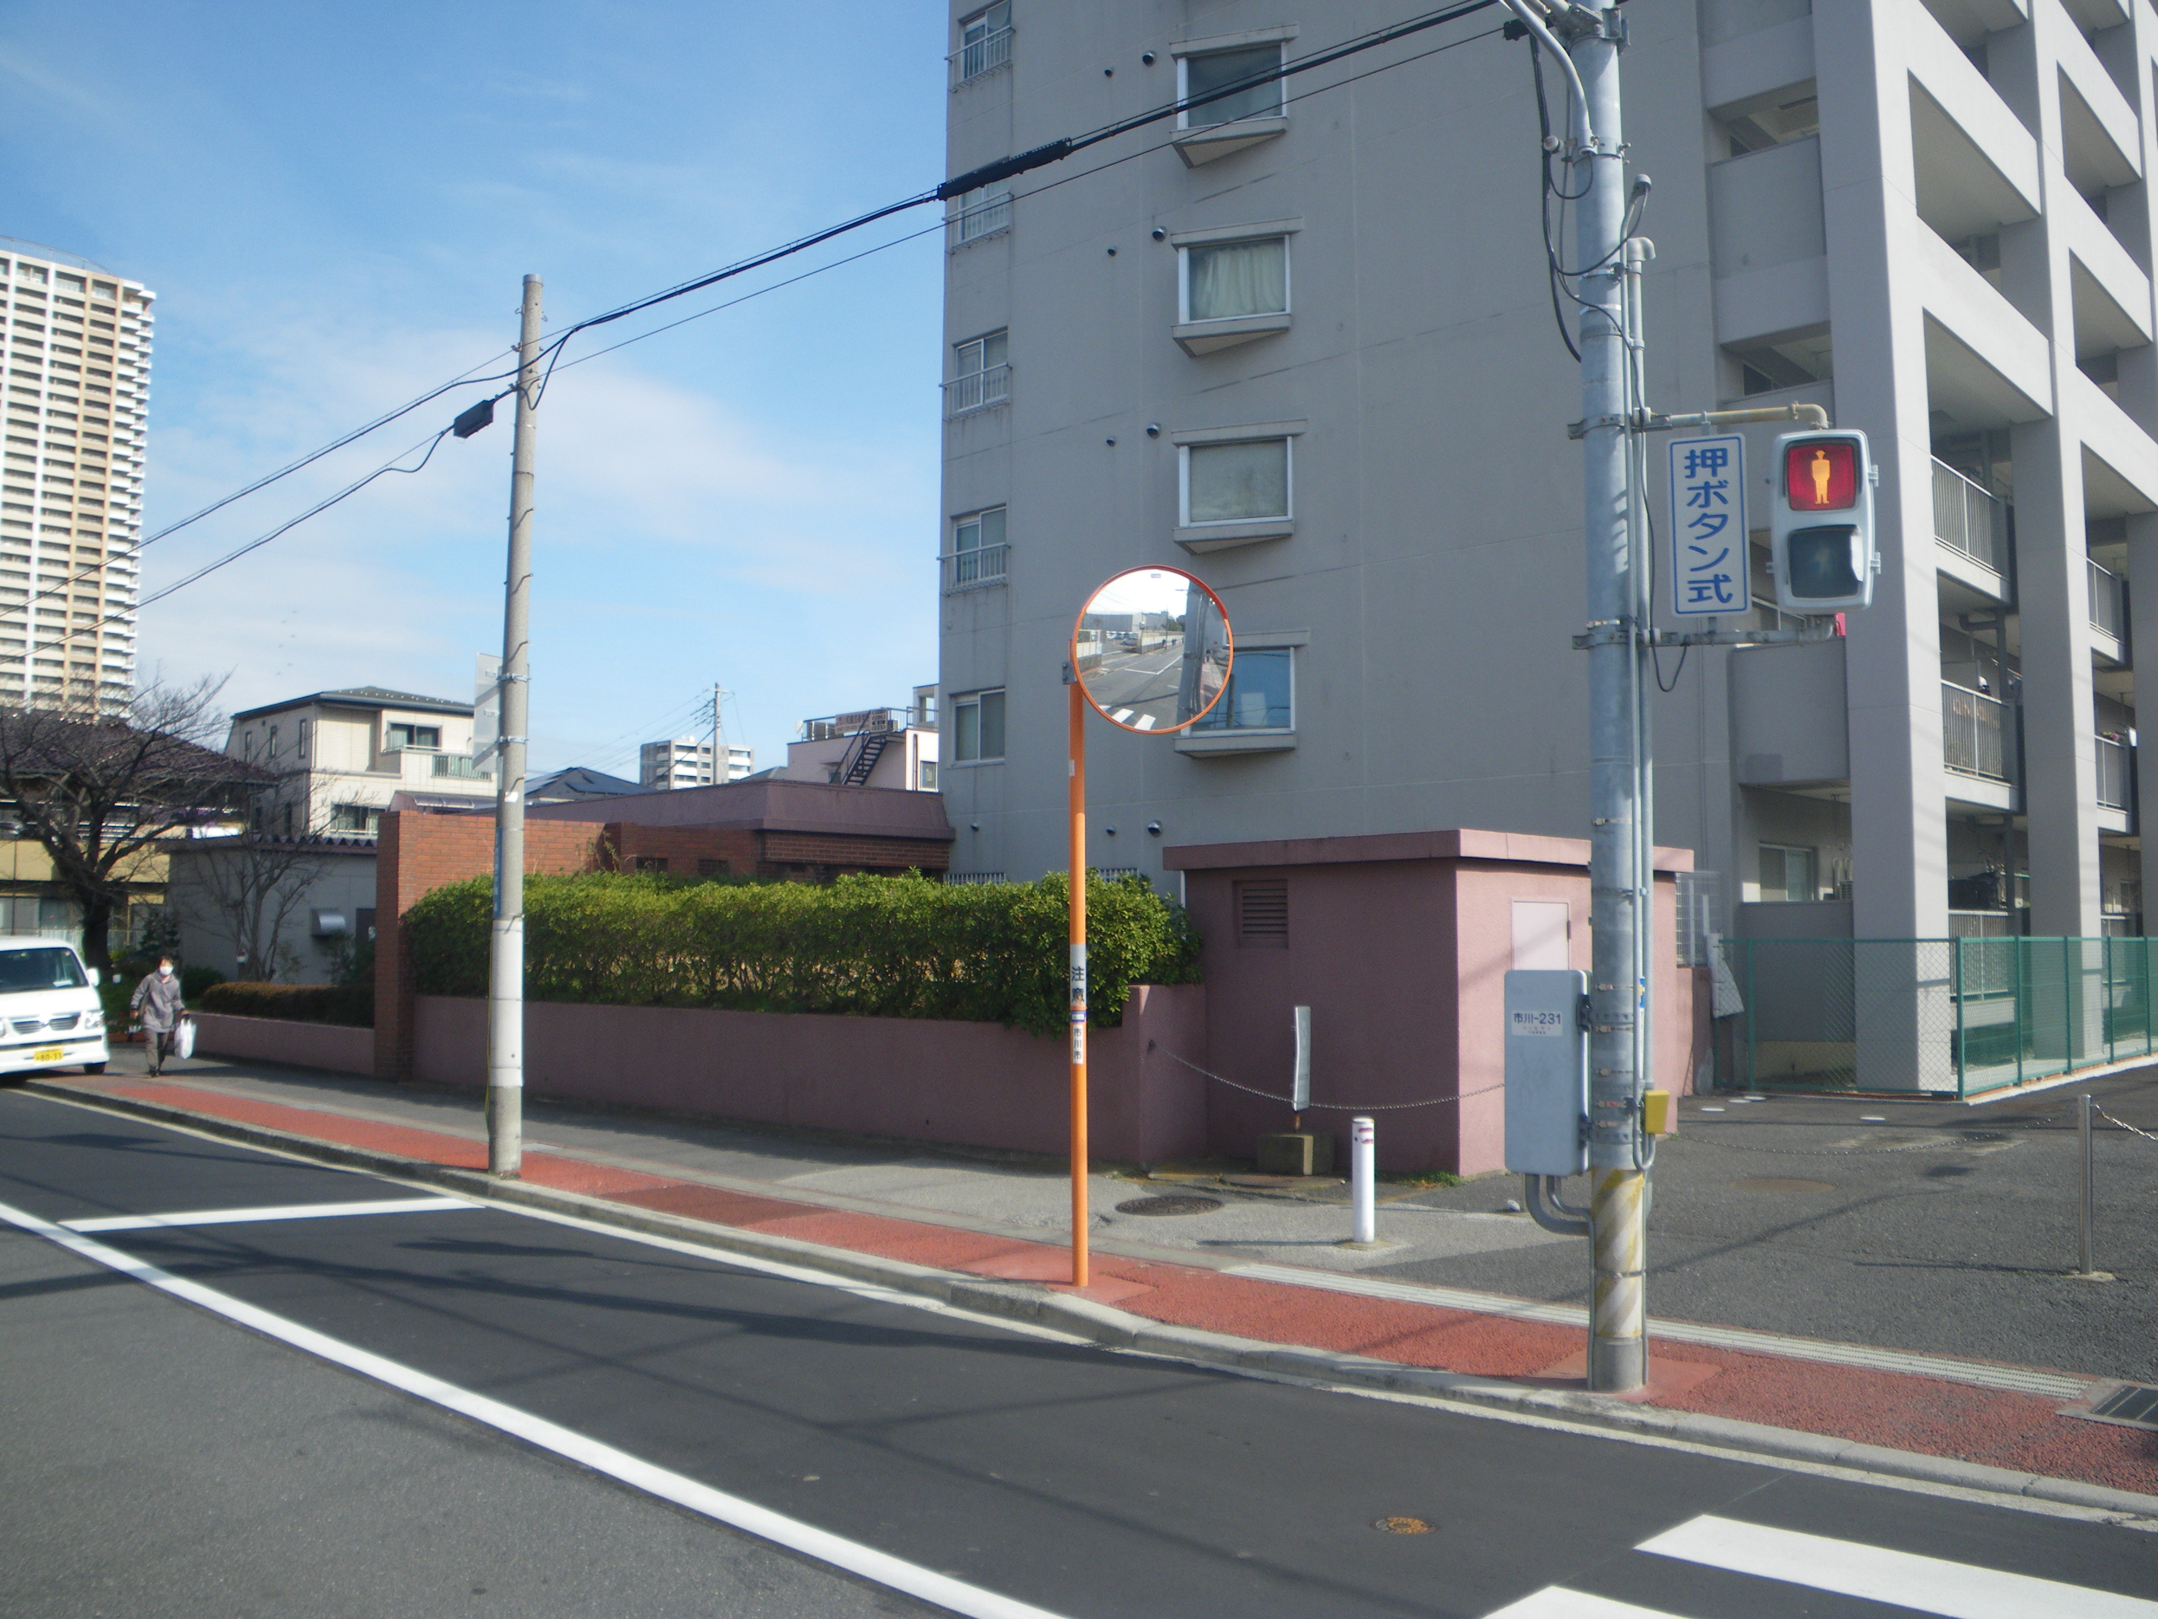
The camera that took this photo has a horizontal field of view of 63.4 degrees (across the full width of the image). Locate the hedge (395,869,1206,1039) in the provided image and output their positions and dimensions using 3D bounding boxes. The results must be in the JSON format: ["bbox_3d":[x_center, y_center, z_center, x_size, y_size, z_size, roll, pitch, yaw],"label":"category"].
[{"bbox_3d":[-3.521,1.349,17.062,11.000,1.220,1.000,-4,-6,43],"label":"hedge"}]

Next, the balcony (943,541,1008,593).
[{"bbox_3d":[-1.577,-3.650,26.335,1.500,0.600,0.180,-4,-6,43],"label":"balcony"}]

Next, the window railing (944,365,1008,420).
[{"bbox_3d":[-1.563,-6.340,26.524,1.500,0.600,0.180,-4,-6,43],"label":"window railing"}]

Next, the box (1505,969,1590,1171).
[{"bbox_3d":[1.830,1.009,6.717,0.320,0.780,0.190,-3,-5,37],"label":"box"}]

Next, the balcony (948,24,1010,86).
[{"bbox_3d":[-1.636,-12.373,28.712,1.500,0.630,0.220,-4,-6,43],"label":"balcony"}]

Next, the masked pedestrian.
[{"bbox_3d":[-11.072,2.486,21.015,0.580,1.500,0.400,4,-5,-41],"label":"masked pedestrian"}]

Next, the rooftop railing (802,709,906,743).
[{"bbox_3d":[-8.388,-3.045,64.335,4.800,0.800,1.000,-4,-6,43],"label":"rooftop railing"}]

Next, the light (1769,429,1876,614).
[{"bbox_3d":[2.742,-1.063,6.437,0.350,0.675,0.200,-1,-4,16],"label":"light"}]

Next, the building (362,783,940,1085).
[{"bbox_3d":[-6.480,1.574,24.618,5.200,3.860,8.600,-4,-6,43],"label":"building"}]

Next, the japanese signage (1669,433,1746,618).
[{"bbox_3d":[2.235,-1.008,6.194,0.265,0.650,0.030,-1,-4,20],"label":"japanese signage"}]

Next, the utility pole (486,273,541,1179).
[{"bbox_3d":[-3.778,-0.618,11.797,0.220,6.130,0.220,-3,-5,44],"label":"utility pole"}]

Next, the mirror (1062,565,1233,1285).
[{"bbox_3d":[0.375,0.546,8.666,0.880,3.570,0.280,2,-4,-19],"label":"mirror"}]

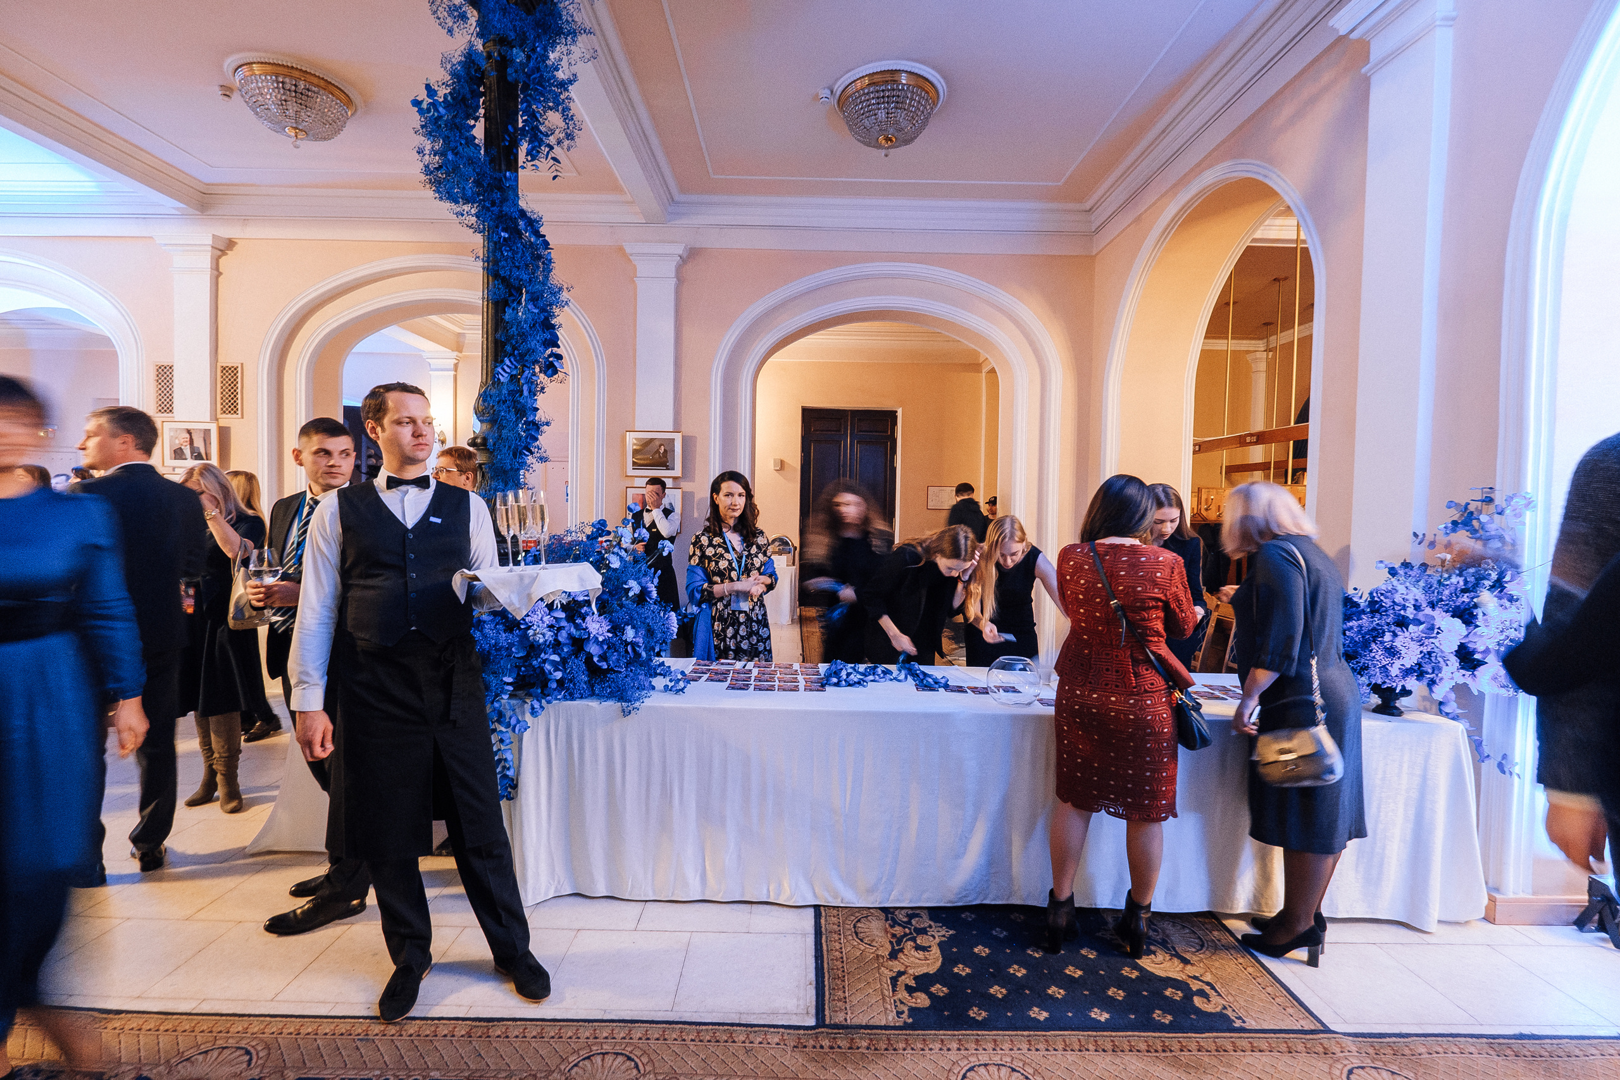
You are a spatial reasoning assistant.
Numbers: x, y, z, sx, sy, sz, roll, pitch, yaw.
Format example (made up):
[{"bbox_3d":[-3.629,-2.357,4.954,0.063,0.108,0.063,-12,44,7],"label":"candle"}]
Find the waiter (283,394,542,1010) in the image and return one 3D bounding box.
[{"bbox_3d":[-1.118,0.454,1.970,0.630,1.820,0.460,0,3,-27],"label":"waiter"}]

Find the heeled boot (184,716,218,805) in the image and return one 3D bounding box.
[{"bbox_3d":[-3.005,1.057,3.372,0.120,0.440,0.260,1,2,0],"label":"heeled boot"}]

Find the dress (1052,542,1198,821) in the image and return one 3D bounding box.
[{"bbox_3d":[1.083,0.465,2.388,0.450,0.920,0.350,2,3,27],"label":"dress"}]

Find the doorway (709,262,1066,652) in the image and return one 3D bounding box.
[{"bbox_3d":[0.699,-0.644,6.199,3.240,3.670,0.420,1,3,0],"label":"doorway"}]

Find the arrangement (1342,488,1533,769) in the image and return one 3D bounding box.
[{"bbox_3d":[2.195,0.320,2.481,0.620,1.000,0.540,1,2,0],"label":"arrangement"}]

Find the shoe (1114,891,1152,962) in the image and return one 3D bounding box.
[{"bbox_3d":[1.085,1.269,2.345,0.095,0.235,0.250,1,2,3],"label":"shoe"}]

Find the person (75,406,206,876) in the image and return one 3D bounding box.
[{"bbox_3d":[-2.719,0.402,2.707,0.430,1.860,0.510,2,2,34],"label":"person"}]

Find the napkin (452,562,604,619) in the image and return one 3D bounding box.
[{"bbox_3d":[-0.770,0.132,1.871,0.390,0.140,0.340,1,2,0],"label":"napkin"}]

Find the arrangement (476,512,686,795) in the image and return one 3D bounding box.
[{"bbox_3d":[-0.942,0.465,2.852,0.950,1.120,0.750,1,3,0],"label":"arrangement"}]

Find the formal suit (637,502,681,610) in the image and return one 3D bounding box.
[{"bbox_3d":[-1.298,0.433,5.732,0.480,1.480,0.320,1,2,10],"label":"formal suit"}]

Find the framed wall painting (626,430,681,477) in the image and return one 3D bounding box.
[{"bbox_3d":[-1.404,-0.772,6.084,0.510,0.420,0.035,1,2,0],"label":"framed wall painting"}]

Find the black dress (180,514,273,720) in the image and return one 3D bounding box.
[{"bbox_3d":[-2.782,0.367,3.231,0.430,0.990,0.340,2,3,26],"label":"black dress"}]

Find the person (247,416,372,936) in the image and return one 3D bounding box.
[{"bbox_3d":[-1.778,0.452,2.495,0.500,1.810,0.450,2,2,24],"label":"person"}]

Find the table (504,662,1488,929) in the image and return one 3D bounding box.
[{"bbox_3d":[0.668,0.987,2.914,3.540,0.730,0.820,1,3,2],"label":"table"}]

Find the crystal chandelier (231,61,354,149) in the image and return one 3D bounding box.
[{"bbox_3d":[-3.410,-2.787,4.479,0.630,0.380,0.630,1,2,0],"label":"crystal chandelier"}]

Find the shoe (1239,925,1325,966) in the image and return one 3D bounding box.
[{"bbox_3d":[1.572,1.326,2.266,0.235,0.145,0.085,2,3,28],"label":"shoe"}]

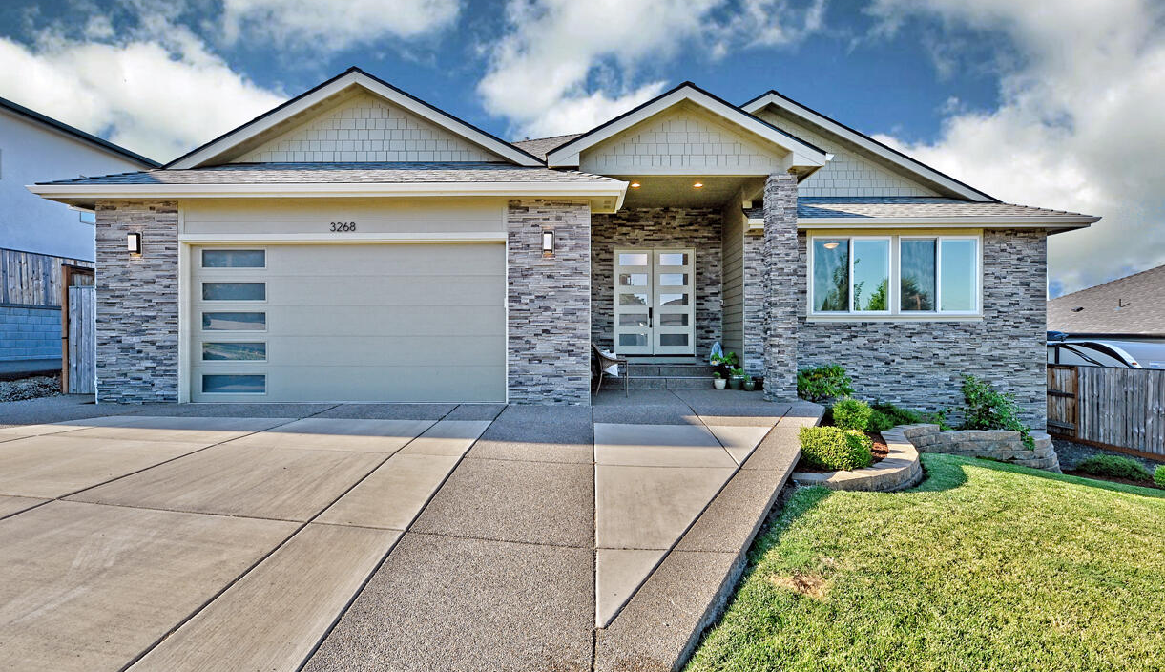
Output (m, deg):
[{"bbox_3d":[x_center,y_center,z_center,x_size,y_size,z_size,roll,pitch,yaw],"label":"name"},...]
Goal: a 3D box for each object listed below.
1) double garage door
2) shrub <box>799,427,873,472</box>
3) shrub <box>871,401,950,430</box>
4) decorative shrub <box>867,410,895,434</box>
[{"bbox_3d":[-3.632,-0.185,8.530,4.880,2.440,0.080,0,0,1],"label":"double garage door"},{"bbox_3d":[2.804,1.206,6.100,0.810,0.430,0.780,0,0,1],"label":"shrub"},{"bbox_3d":[5.460,1.317,9.150,1.330,0.480,0.900,0,0,1],"label":"shrub"},{"bbox_3d":[4.391,1.265,8.100,0.450,0.370,0.450,0,0,1],"label":"decorative shrub"}]

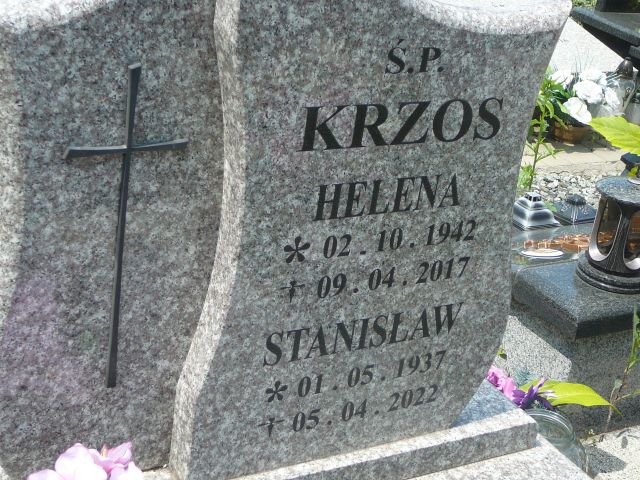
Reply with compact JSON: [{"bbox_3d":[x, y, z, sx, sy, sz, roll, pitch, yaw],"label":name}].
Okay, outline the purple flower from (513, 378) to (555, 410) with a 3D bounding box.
[{"bbox_3d":[0.393,0.282,2.000,0.079,0.062,0.070,12,23,12],"label":"purple flower"}]

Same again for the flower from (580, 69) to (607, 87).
[{"bbox_3d":[1.028,-0.607,4.100,0.098,0.080,0.085,12,23,12],"label":"flower"}]

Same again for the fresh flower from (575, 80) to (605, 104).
[{"bbox_3d":[0.996,-0.545,4.030,0.108,0.090,0.090,12,23,12],"label":"fresh flower"}]

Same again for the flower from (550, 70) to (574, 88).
[{"bbox_3d":[0.907,-0.599,4.080,0.090,0.072,0.085,11,23,11],"label":"flower"}]

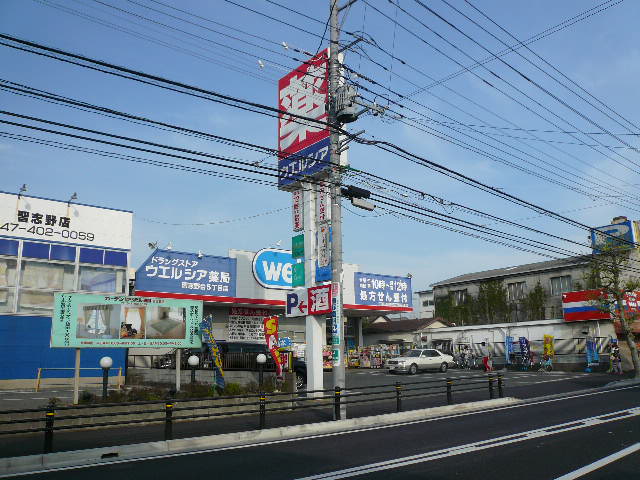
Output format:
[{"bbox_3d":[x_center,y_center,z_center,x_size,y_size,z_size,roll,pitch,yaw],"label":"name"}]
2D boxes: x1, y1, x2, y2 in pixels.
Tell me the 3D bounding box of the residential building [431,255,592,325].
[{"bbox_3d":[18.681,6.445,45.600,8.000,8.700,15.574,8,-15,-37],"label":"residential building"}]

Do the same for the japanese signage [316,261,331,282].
[{"bbox_3d":[0.136,1.035,17.074,0.150,0.656,0.628,9,-15,-37],"label":"japanese signage"}]

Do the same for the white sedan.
[{"bbox_3d":[6.250,7.580,32.300,4.750,1.430,1.760,7,-15,-35],"label":"white sedan"}]

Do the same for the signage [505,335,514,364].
[{"bbox_3d":[12.329,7.151,33.682,0.600,1.842,0.200,-11,-16,39],"label":"signage"}]

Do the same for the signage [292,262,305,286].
[{"bbox_3d":[-0.750,1.236,18.215,0.120,0.805,0.590,9,-15,-37],"label":"signage"}]

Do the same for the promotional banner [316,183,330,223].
[{"bbox_3d":[0.131,-1.266,17.551,0.150,1.251,0.558,9,-15,-37],"label":"promotional banner"}]

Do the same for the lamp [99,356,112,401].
[{"bbox_3d":[-4.847,3.156,11.750,0.280,1.000,0.280,9,-15,-37],"label":"lamp"}]

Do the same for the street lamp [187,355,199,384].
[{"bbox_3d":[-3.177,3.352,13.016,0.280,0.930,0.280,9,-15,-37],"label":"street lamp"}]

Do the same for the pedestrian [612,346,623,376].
[{"bbox_3d":[15.236,6.136,26.512,0.500,1.580,0.400,-9,-15,34],"label":"pedestrian"}]

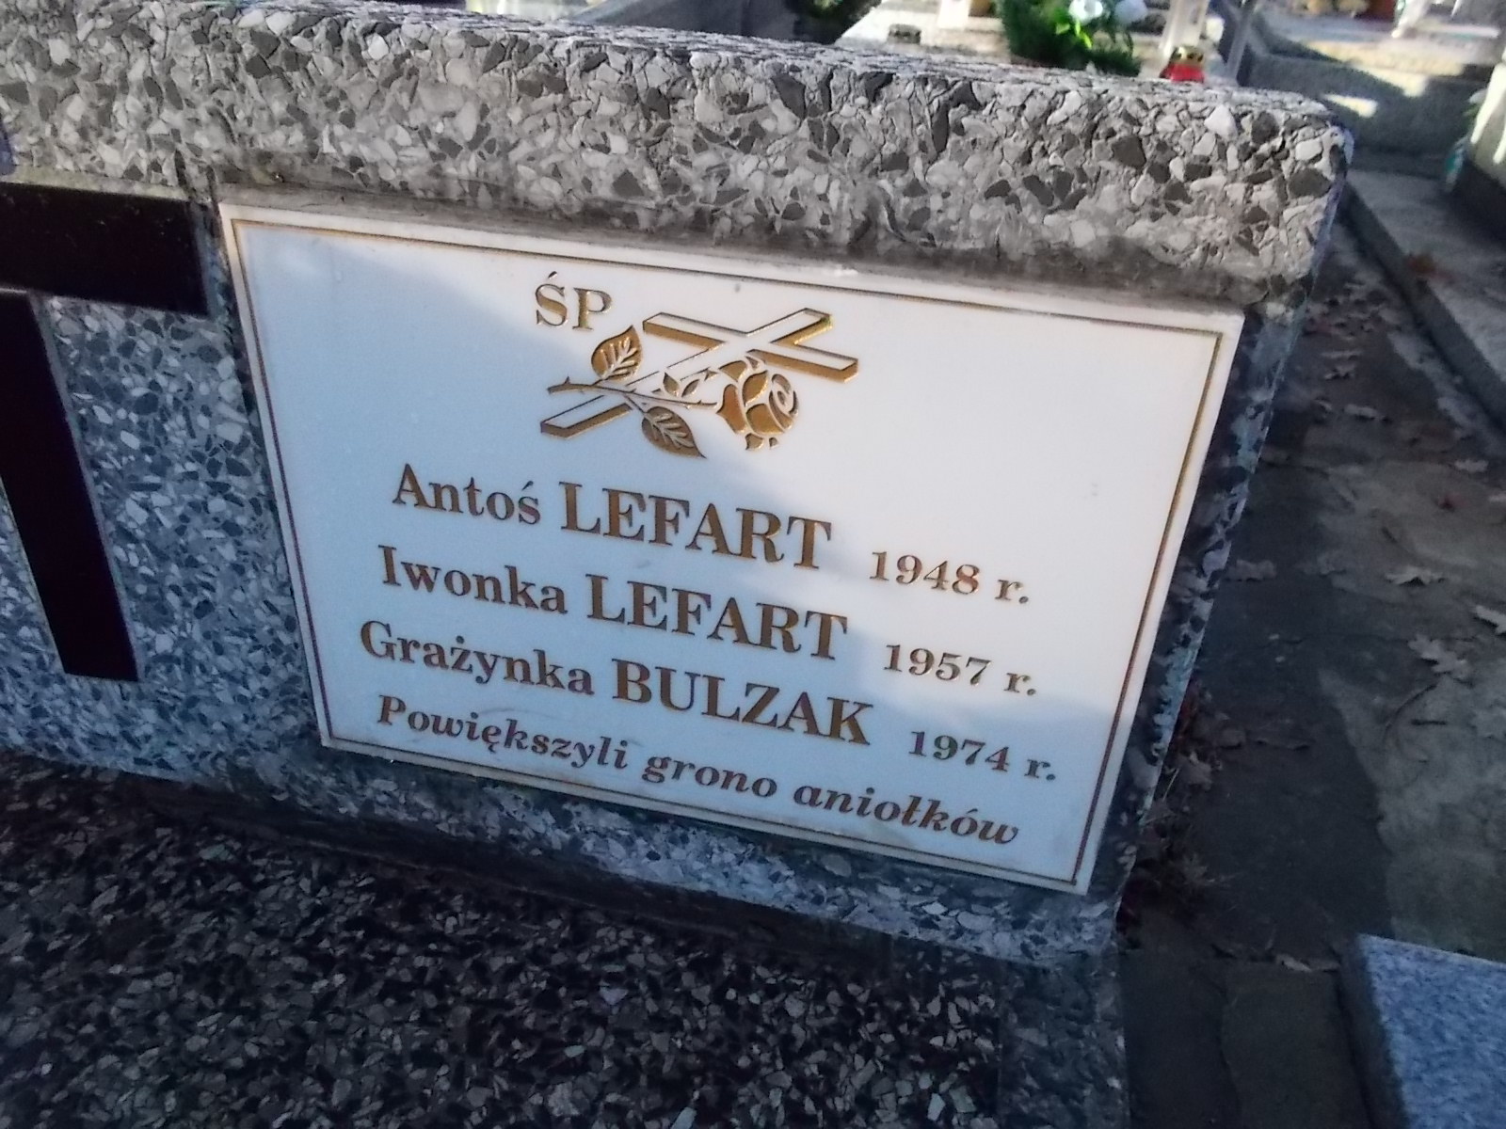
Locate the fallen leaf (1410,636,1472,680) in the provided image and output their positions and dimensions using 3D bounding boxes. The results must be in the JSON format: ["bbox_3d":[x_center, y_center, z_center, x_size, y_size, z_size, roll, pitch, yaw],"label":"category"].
[{"bbox_3d":[0.829,0.112,1.364,0.040,0.016,0.076,-15,37,-26],"label":"fallen leaf"}]

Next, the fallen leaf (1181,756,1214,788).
[{"bbox_3d":[0.457,0.214,1.162,0.034,0.020,0.040,21,37,26],"label":"fallen leaf"}]

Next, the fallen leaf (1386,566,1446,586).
[{"bbox_3d":[0.890,0.016,1.520,0.078,0.016,0.040,9,33,9],"label":"fallen leaf"}]

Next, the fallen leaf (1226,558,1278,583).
[{"bbox_3d":[0.666,0.009,1.515,0.072,0.015,0.040,14,34,18],"label":"fallen leaf"}]

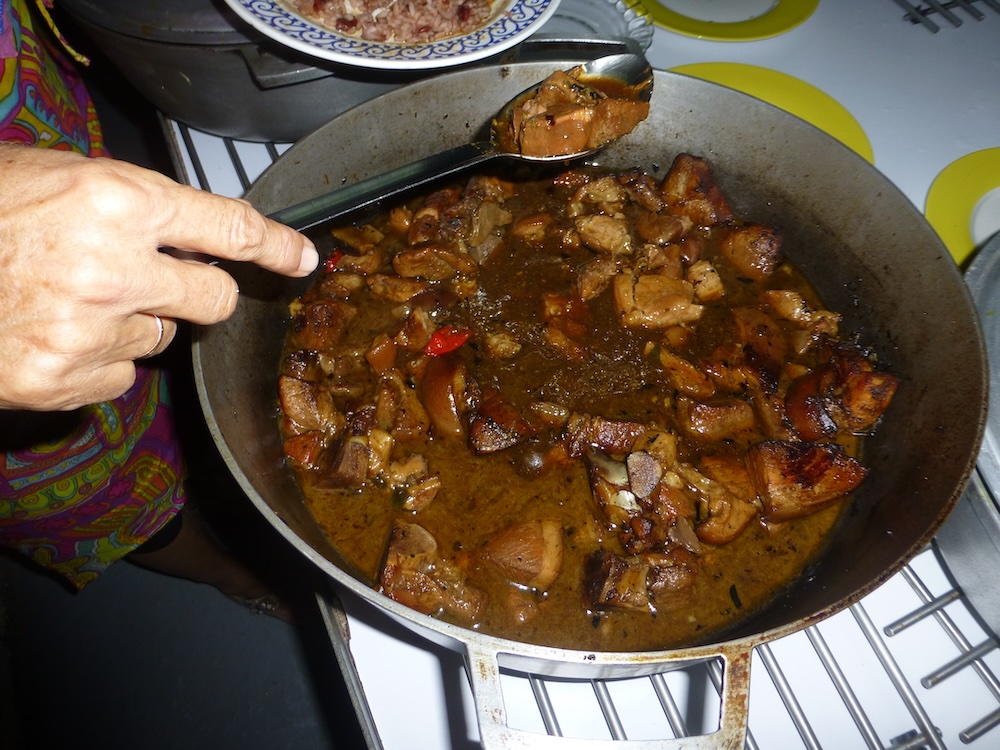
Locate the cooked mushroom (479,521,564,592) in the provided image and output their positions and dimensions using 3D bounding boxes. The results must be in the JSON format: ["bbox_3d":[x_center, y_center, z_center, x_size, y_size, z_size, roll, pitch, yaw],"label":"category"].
[{"bbox_3d":[0.012,0.094,0.359,0.042,0.026,0.035,0,54,0],"label":"cooked mushroom"}]

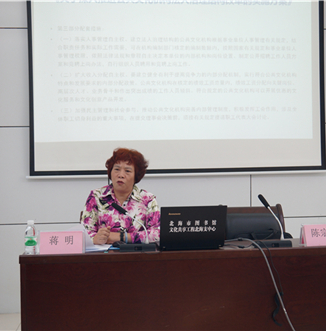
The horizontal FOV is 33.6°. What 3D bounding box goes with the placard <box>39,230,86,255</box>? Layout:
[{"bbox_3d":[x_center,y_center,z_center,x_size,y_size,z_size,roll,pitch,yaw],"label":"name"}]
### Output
[{"bbox_3d":[-0.500,0.380,2.685,0.223,0.107,0.080,-1,1,-3],"label":"placard"}]

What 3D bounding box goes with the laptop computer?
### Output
[{"bbox_3d":[0.138,0.307,2.779,0.332,0.230,0.315,-1,1,-7],"label":"laptop computer"}]

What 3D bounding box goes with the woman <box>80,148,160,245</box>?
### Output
[{"bbox_3d":[-0.218,0.540,3.145,0.480,1.278,0.660,-1,1,-2],"label":"woman"}]

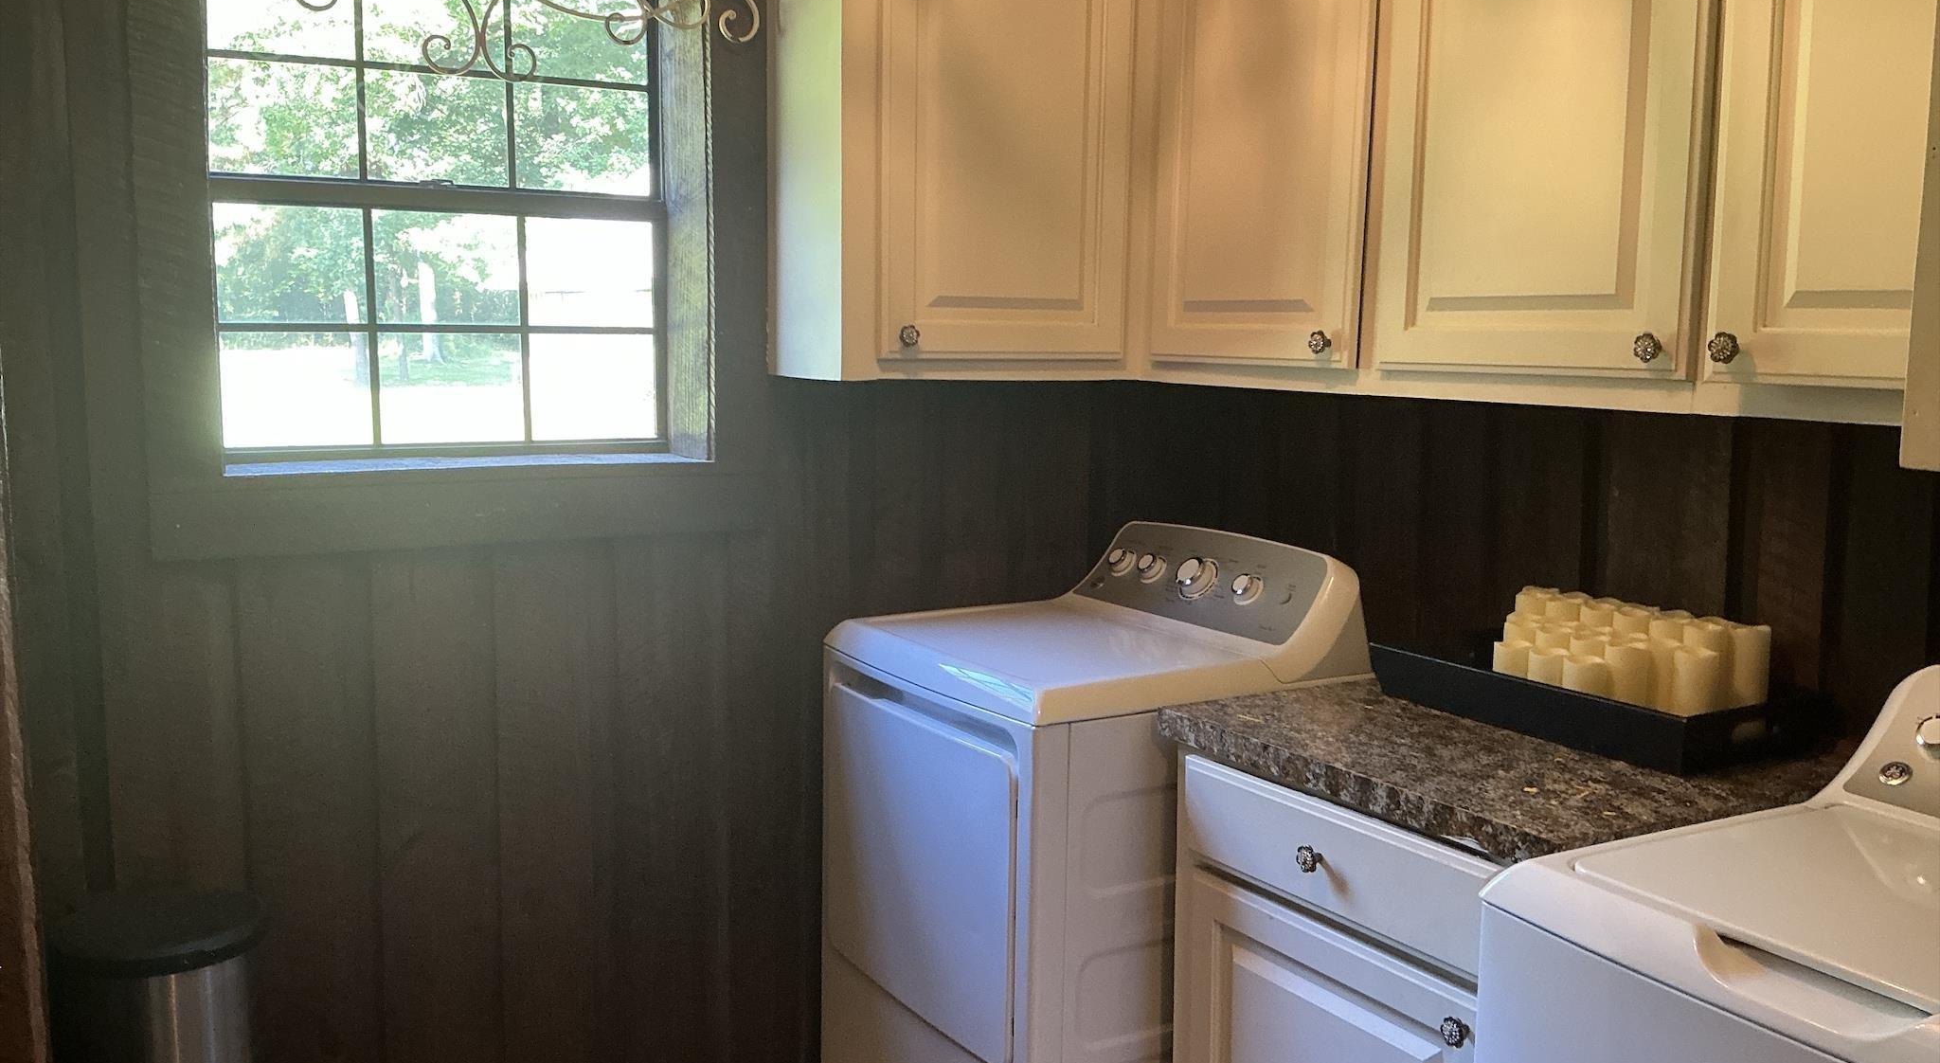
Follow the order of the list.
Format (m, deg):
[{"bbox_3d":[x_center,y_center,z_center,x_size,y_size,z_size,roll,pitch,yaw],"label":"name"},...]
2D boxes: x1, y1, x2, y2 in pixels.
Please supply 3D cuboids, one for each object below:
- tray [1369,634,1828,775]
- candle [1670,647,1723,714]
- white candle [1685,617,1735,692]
[{"bbox_3d":[0.847,0.223,2.176,0.285,0.074,0.540,-3,7,-27],"label":"tray"},{"bbox_3d":[0.901,0.213,1.953,0.057,0.127,0.057,-3,7,-29],"label":"candle"},{"bbox_3d":[0.950,0.194,2.029,0.057,0.150,0.057,-3,7,-29],"label":"white candle"}]

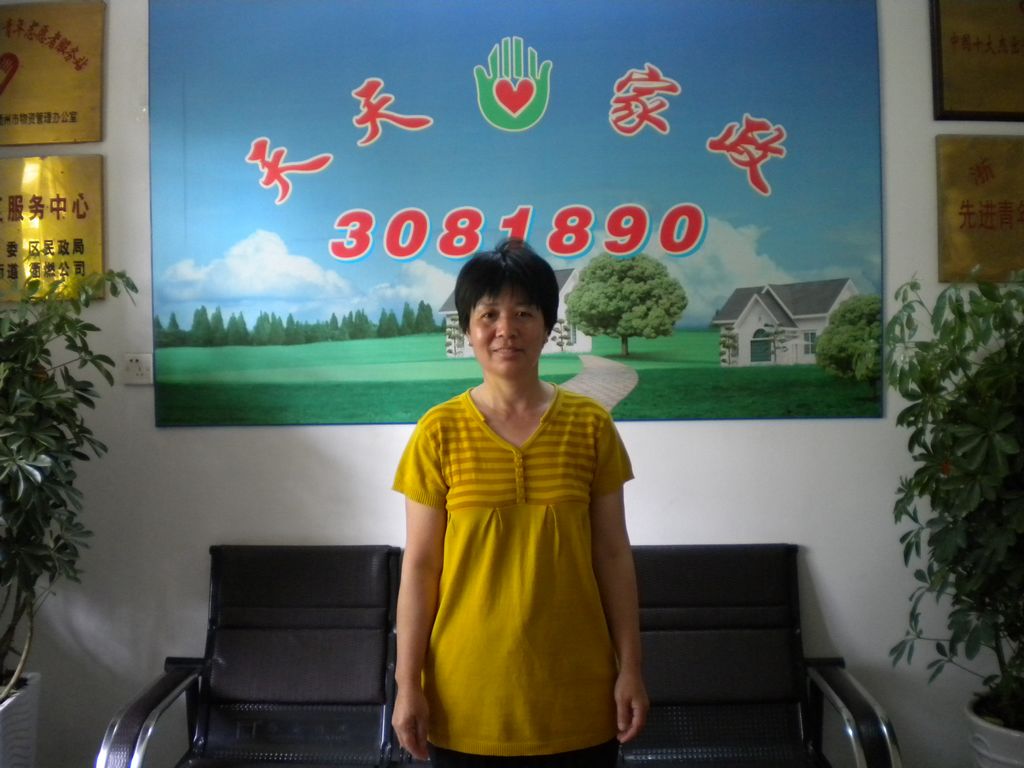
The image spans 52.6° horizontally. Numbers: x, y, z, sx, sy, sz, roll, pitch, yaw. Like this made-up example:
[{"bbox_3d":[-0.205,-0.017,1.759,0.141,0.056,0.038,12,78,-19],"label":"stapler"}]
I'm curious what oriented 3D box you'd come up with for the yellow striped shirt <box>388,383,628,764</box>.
[{"bbox_3d":[0.003,0.326,1.900,0.445,0.645,0.260,-1,3,-1],"label":"yellow striped shirt"}]

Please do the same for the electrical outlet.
[{"bbox_3d":[-1.040,-0.040,2.880,0.085,0.087,0.015,-1,3,0],"label":"electrical outlet"}]

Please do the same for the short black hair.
[{"bbox_3d":[-0.010,-0.175,1.880,0.190,0.180,0.210,-1,3,-1],"label":"short black hair"}]

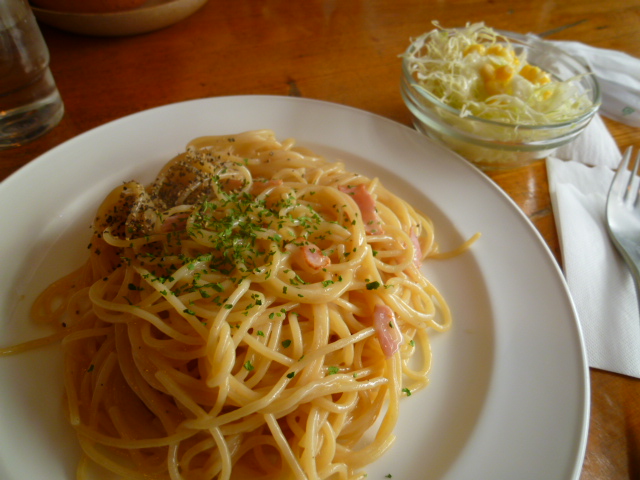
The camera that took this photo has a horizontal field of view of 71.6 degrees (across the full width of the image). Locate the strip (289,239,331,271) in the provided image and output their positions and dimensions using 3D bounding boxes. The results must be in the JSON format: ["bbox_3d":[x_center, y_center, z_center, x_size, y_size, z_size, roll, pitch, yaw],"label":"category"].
[{"bbox_3d":[-0.004,0.006,0.174,0.017,0.004,0.009,38,53,14],"label":"strip"}]

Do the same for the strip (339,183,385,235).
[{"bbox_3d":[0.021,-0.014,0.208,0.011,0.004,0.027,-5,48,-15],"label":"strip"}]

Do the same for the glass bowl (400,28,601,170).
[{"bbox_3d":[0.111,-0.090,0.295,0.120,0.050,0.120,2,49,-2],"label":"glass bowl"}]

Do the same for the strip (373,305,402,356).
[{"bbox_3d":[0.026,0.035,0.172,0.009,0.004,0.020,2,71,-34],"label":"strip"}]

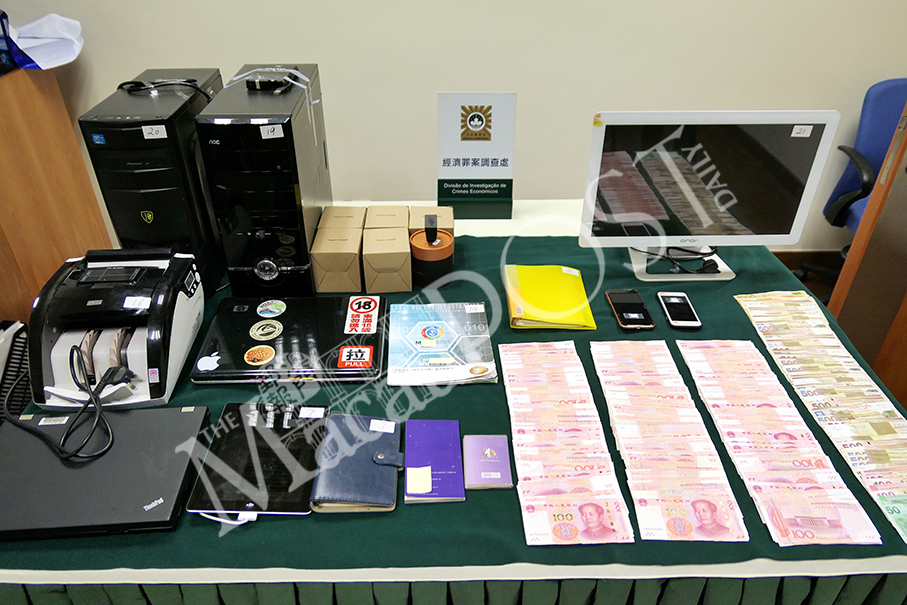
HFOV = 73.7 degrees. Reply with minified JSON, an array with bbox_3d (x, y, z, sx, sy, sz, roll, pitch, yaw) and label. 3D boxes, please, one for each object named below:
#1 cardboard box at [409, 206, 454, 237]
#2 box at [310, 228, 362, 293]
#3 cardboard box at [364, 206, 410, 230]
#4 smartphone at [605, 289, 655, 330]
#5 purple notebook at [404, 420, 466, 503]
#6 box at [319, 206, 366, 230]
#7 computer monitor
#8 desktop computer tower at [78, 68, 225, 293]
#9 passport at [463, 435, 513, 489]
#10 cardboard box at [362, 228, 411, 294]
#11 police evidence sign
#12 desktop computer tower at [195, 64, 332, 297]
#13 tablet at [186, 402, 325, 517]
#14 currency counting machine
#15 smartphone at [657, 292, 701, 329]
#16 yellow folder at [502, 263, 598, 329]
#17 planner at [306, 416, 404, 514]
[{"bbox_3d":[-0.055,-0.172,1.558,0.107,0.102,0.134,0,32,-2],"label":"cardboard box"},{"bbox_3d":[-0.263,-0.098,1.396,0.103,0.103,0.114,-1,35,-3],"label":"box"},{"bbox_3d":[-0.160,-0.166,1.497,0.103,0.103,0.114,-1,35,-3],"label":"cardboard box"},{"bbox_3d":[0.388,0.015,1.333,0.071,0.011,0.145,0,35,-1],"label":"smartphone"},{"bbox_3d":[-0.030,0.253,0.982,0.091,0.011,0.168,-1,32,-2],"label":"purple notebook"},{"bbox_3d":[-0.267,-0.164,1.490,0.103,0.103,0.114,0,35,-2],"label":"box"},{"bbox_3d":[0.565,-0.270,1.441,0.535,0.394,0.190,-1,34,-2],"label":"computer monitor"},{"bbox_3d":[-0.637,-0.286,1.401,0.167,0.394,0.382,-1,35,-4],"label":"desktop computer tower"},{"bbox_3d":[0.056,0.257,0.981,0.072,0.007,0.109,0,32,-1],"label":"passport"},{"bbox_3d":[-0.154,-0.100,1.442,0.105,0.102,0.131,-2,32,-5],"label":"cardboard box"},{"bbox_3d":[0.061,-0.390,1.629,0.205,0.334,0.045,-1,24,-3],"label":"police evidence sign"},{"bbox_3d":[-0.403,-0.284,1.392,0.174,0.409,0.403,-1,35,-3],"label":"desktop computer tower"},{"bbox_3d":[-0.308,0.251,0.991,0.188,0.012,0.236,0,34,-1],"label":"tablet"},{"bbox_3d":[-0.643,0.040,1.150,0.244,0.179,0.264,-2,32,-4],"label":"currency counting machine"},{"bbox_3d":[0.502,0.017,1.346,0.067,0.009,0.139,2,32,2],"label":"smartphone"},{"bbox_3d":[0.218,-0.018,1.387,0.190,0.030,0.228,0,34,-1],"label":"yellow folder"},{"bbox_3d":[-0.149,0.255,0.977,0.128,0.024,0.178,0,34,-1],"label":"planner"}]

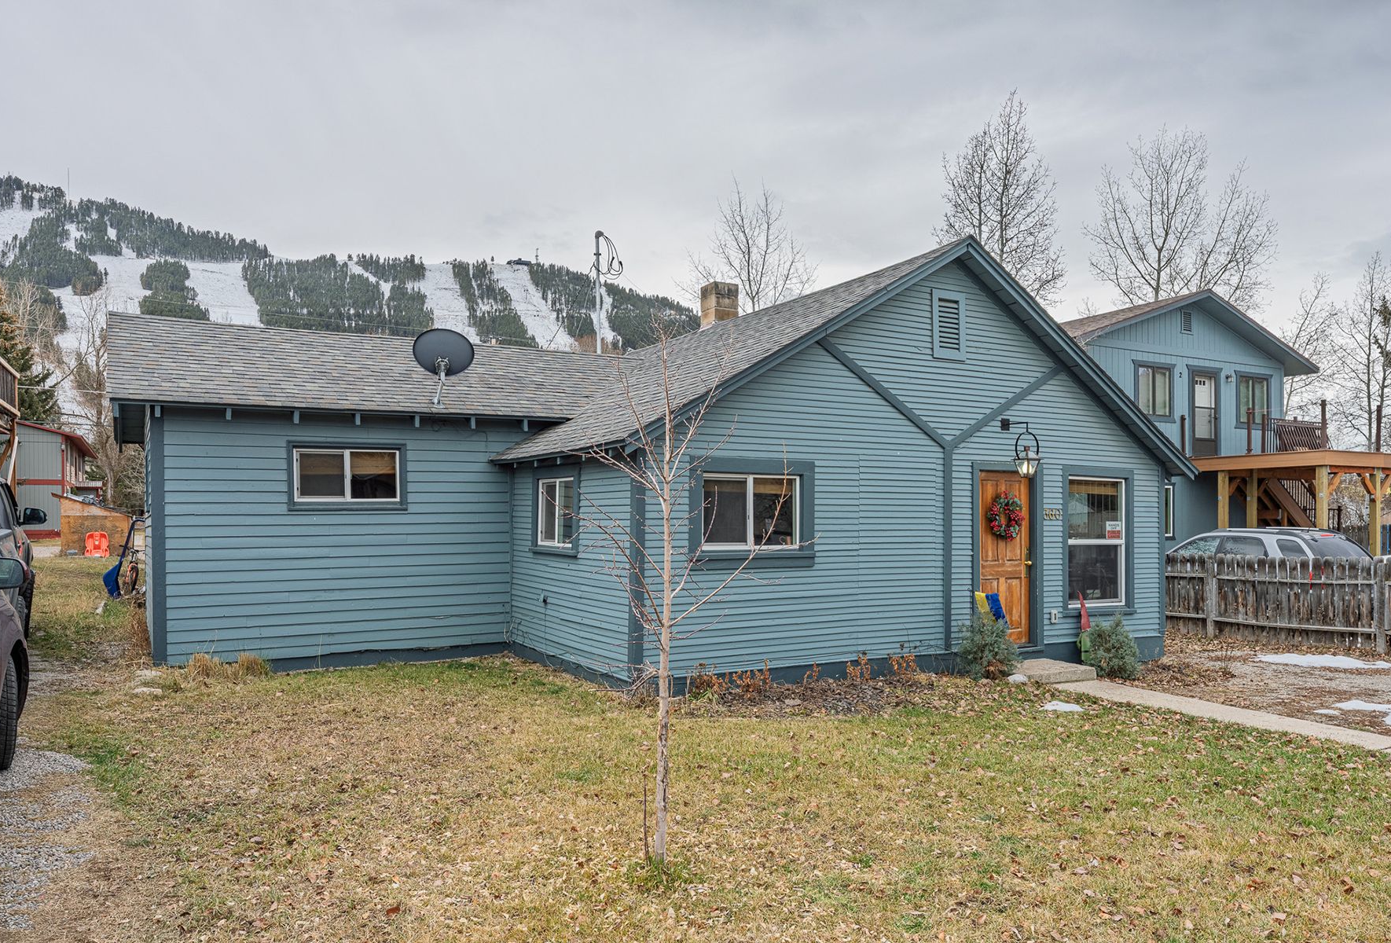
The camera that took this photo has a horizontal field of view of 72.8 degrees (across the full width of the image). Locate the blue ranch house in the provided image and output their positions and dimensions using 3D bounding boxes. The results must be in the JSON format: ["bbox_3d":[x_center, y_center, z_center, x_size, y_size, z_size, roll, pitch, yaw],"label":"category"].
[{"bbox_3d":[-1.198,-0.047,13.829,12.470,4.950,9.950,1,-2,-28],"label":"blue ranch house"}]

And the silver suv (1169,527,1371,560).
[{"bbox_3d":[10.040,1.947,18.269,1.820,1.750,4.800,1,-2,-28],"label":"silver suv"}]

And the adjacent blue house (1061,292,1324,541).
[{"bbox_3d":[9.450,-0.373,25.772,8.700,7.150,9.700,1,-2,-28],"label":"adjacent blue house"}]

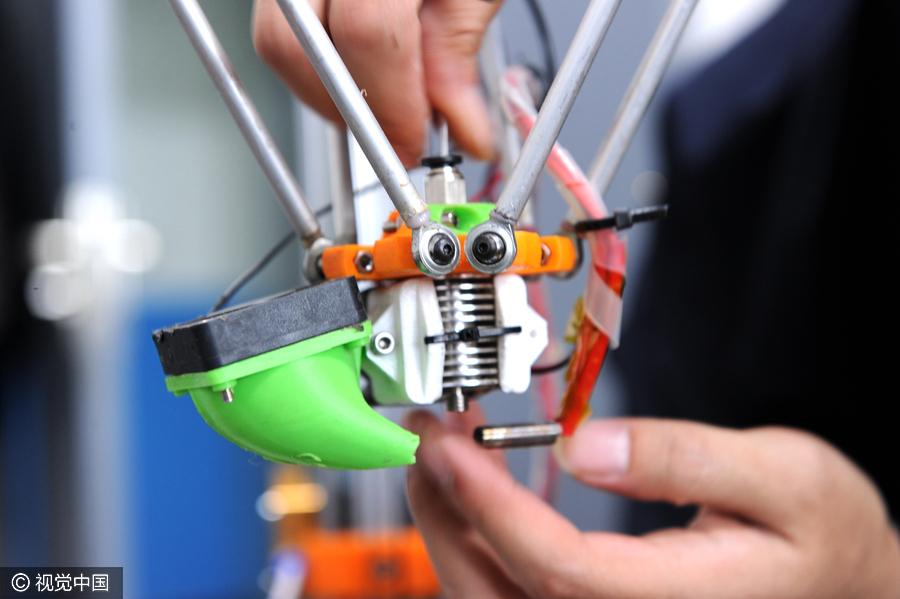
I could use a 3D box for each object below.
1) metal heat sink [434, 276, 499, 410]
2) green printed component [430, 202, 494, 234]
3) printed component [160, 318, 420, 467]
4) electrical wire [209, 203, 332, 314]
[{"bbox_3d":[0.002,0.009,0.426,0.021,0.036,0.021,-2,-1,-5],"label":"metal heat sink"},{"bbox_3d":[0.002,-0.020,0.424,0.021,0.009,0.017,-2,-1,-5],"label":"green printed component"},{"bbox_3d":[-0.035,0.026,0.418,0.056,0.037,0.041,-9,0,-24],"label":"printed component"},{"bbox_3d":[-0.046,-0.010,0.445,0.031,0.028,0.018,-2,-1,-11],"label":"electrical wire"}]

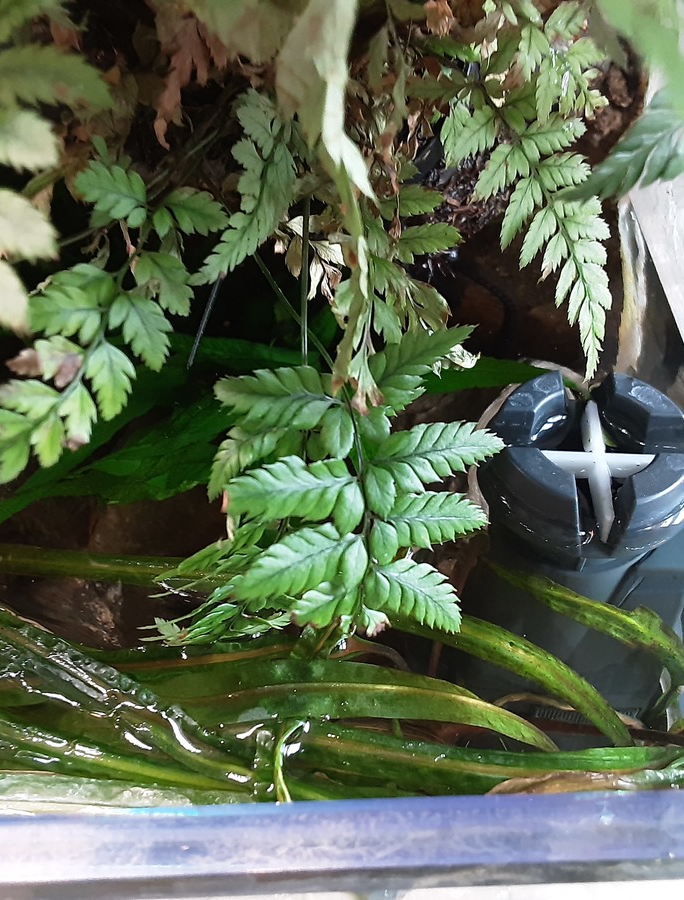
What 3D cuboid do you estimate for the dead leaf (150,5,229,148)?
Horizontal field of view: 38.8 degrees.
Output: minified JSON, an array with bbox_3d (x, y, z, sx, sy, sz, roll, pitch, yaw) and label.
[{"bbox_3d":[-0.046,-0.111,0.290,0.022,0.040,0.020,-1,46,1],"label":"dead leaf"}]

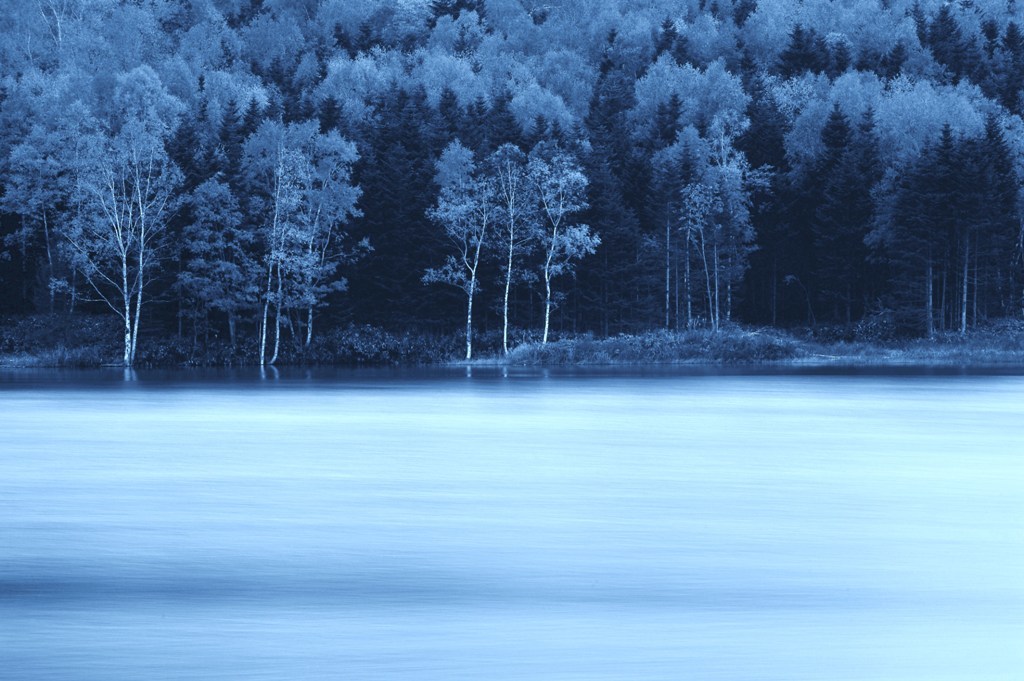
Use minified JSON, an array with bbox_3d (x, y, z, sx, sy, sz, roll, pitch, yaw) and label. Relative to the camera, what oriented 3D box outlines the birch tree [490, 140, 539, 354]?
[{"bbox_3d":[0.095,-4.362,271.000,2.430,10.150,2.360,0,0,0],"label":"birch tree"}]

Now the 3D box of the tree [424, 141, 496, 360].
[{"bbox_3d":[-2.446,-4.275,270.000,3.420,10.450,3.320,0,0,0],"label":"tree"}]

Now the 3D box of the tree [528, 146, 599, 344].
[{"bbox_3d":[2.473,-4.515,273.000,3.360,9.610,3.260,0,0,0],"label":"tree"}]

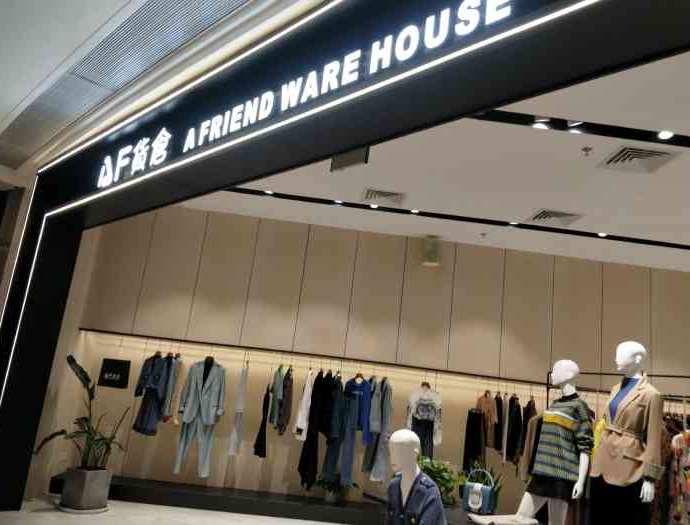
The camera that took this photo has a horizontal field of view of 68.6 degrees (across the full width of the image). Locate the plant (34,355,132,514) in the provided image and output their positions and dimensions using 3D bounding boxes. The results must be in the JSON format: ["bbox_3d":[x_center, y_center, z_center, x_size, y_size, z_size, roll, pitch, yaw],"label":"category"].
[{"bbox_3d":[-2.558,1.652,4.963,0.820,1.400,0.700,7,-11,-3],"label":"plant"}]

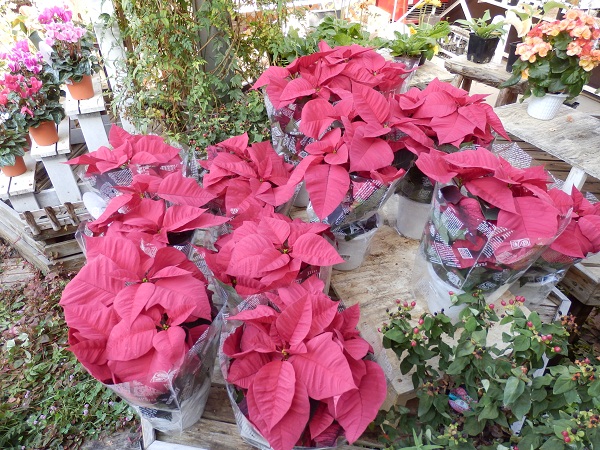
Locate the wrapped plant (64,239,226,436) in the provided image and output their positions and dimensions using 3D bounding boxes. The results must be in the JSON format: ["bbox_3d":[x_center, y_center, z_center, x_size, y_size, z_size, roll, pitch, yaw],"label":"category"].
[{"bbox_3d":[-0.327,0.237,0.930,0.330,0.390,0.340,0,38,0],"label":"wrapped plant"}]

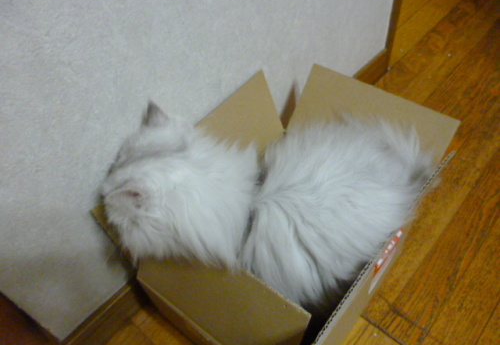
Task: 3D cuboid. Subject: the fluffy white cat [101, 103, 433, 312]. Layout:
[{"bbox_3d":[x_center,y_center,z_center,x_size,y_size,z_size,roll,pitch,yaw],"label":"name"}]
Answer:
[{"bbox_3d":[0.044,0.039,0.557,0.427,0.323,0.220,-7,48,1],"label":"fluffy white cat"}]

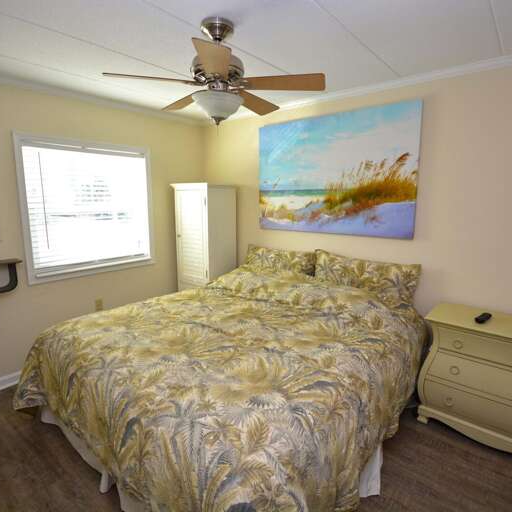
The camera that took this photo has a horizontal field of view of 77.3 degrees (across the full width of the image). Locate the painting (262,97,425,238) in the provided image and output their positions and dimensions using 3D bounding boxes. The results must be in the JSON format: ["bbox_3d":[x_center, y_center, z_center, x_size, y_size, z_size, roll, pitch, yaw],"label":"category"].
[{"bbox_3d":[0.622,-0.713,2.883,1.513,1.028,0.041,9,14,39],"label":"painting"}]

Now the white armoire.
[{"bbox_3d":[-0.563,0.037,3.657,0.615,1.658,0.458,9,14,39],"label":"white armoire"}]

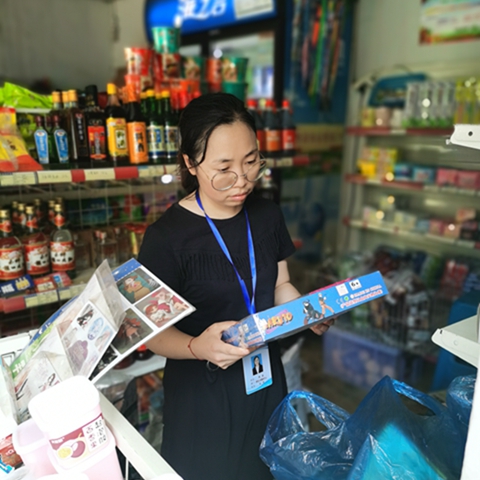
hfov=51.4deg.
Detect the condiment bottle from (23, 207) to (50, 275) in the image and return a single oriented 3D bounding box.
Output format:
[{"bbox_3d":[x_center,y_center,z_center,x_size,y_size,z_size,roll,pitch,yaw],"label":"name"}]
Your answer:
[{"bbox_3d":[-0.658,0.010,1.594,0.077,0.245,0.077,-10,17,-39],"label":"condiment bottle"}]

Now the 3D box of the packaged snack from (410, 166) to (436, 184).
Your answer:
[{"bbox_3d":[0.838,-0.295,2.285,0.055,0.068,0.100,-11,18,-43],"label":"packaged snack"}]

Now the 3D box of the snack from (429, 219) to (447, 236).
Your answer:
[{"bbox_3d":[0.900,-0.057,2.269,0.055,0.066,0.070,-11,18,-43],"label":"snack"}]

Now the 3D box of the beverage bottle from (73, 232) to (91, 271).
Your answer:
[{"bbox_3d":[-0.596,0.040,1.852,0.069,0.132,0.069,-8,16,-29],"label":"beverage bottle"}]

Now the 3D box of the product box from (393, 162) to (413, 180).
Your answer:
[{"bbox_3d":[0.765,-0.323,2.356,0.055,0.068,0.083,-11,18,-43],"label":"product box"}]

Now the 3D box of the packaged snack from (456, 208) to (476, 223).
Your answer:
[{"bbox_3d":[0.982,-0.109,2.135,0.060,0.050,0.080,-12,19,-40],"label":"packaged snack"}]

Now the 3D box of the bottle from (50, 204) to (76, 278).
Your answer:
[{"bbox_3d":[-0.577,0.003,1.623,0.077,0.244,0.077,-5,14,-24],"label":"bottle"}]

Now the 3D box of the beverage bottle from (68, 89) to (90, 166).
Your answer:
[{"bbox_3d":[-0.512,-0.351,1.573,0.057,0.240,0.054,-10,17,-39],"label":"beverage bottle"}]

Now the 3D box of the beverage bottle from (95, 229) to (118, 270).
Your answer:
[{"bbox_3d":[-0.498,0.035,1.872,0.071,0.133,0.071,-8,16,-29],"label":"beverage bottle"}]

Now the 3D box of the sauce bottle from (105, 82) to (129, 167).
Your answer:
[{"bbox_3d":[-0.414,-0.390,1.697,0.073,0.268,0.073,-8,16,-29],"label":"sauce bottle"}]

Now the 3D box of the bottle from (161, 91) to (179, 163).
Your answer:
[{"bbox_3d":[-0.251,-0.403,1.787,0.063,0.250,0.063,-7,16,-26],"label":"bottle"}]

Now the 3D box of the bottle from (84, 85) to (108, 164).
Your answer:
[{"bbox_3d":[-0.484,-0.382,1.676,0.069,0.262,0.069,-7,16,-26],"label":"bottle"}]

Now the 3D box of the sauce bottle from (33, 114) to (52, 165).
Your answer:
[{"bbox_3d":[-0.616,-0.309,1.558,0.054,0.163,0.042,-8,15,-34],"label":"sauce bottle"}]

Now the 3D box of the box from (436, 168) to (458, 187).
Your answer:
[{"bbox_3d":[0.908,-0.272,2.150,0.060,0.066,0.092,-12,19,-40],"label":"box"}]

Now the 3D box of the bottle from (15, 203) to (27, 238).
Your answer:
[{"bbox_3d":[-0.746,0.000,1.740,0.080,0.261,0.080,-9,17,-32],"label":"bottle"}]

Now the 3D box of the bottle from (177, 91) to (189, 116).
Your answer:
[{"bbox_3d":[-0.213,-0.431,1.903,0.070,0.270,0.070,-11,18,-43],"label":"bottle"}]

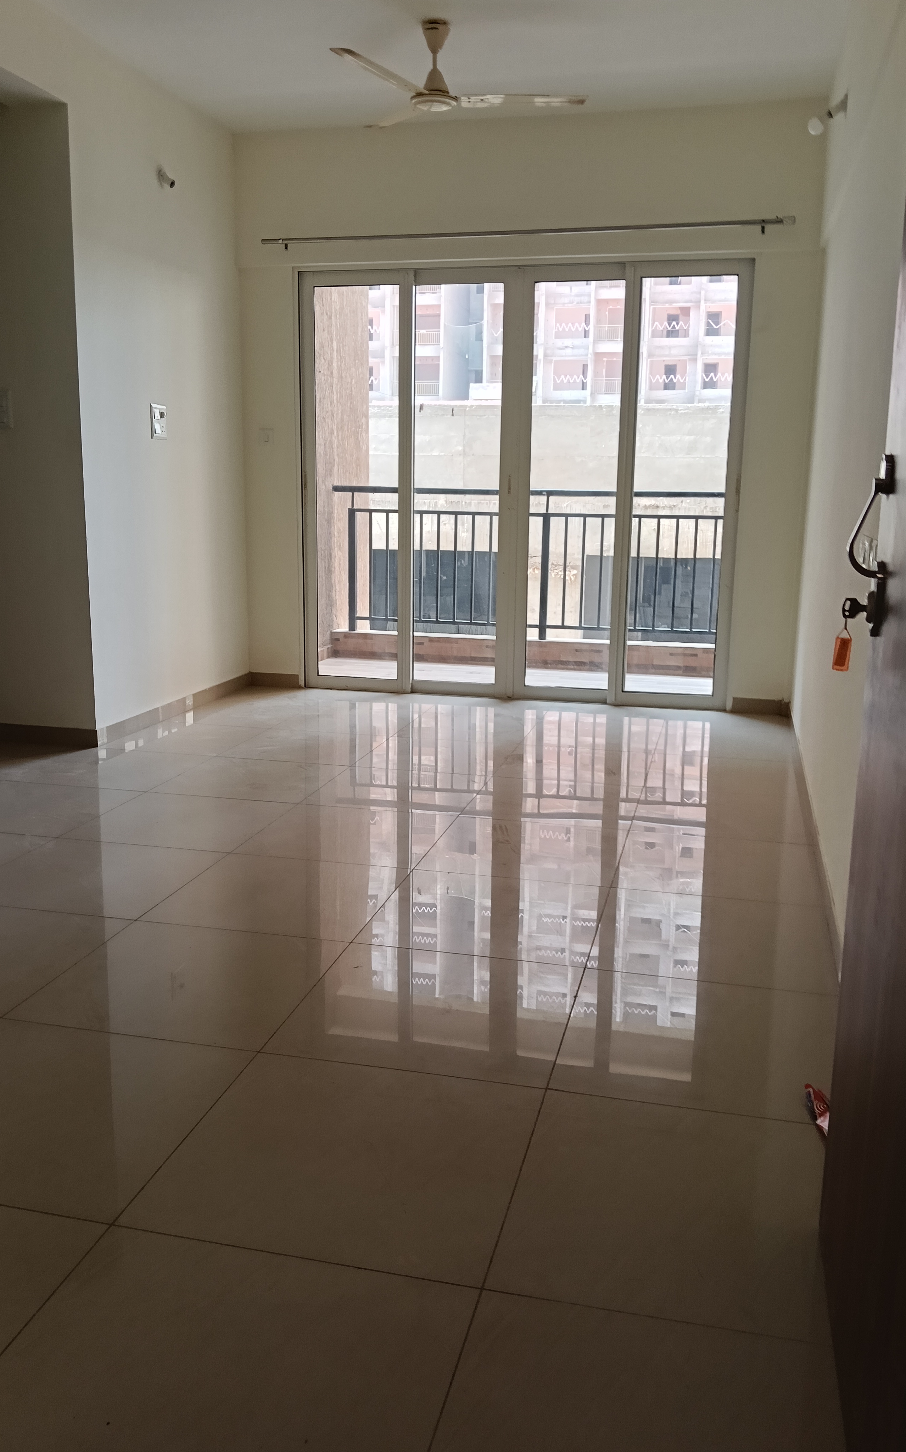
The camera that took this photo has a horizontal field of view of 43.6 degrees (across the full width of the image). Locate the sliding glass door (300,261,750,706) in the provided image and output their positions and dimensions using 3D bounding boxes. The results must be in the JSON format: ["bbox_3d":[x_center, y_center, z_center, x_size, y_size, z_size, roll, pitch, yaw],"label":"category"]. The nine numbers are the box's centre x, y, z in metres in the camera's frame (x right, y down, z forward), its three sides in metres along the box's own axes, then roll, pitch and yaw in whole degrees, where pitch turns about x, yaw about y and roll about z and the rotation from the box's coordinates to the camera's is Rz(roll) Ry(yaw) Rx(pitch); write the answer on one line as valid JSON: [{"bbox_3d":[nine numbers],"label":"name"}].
[{"bbox_3d":[0.322,-1.258,6.056,2.364,2.250,0.090,4,12,13],"label":"sliding glass door"}]

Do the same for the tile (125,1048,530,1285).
[{"bbox_3d":[-0.179,0.750,1.989,0.600,0.010,0.600,3,12,13],"label":"tile"}]

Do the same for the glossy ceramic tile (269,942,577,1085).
[{"bbox_3d":[-0.040,0.635,2.543,0.600,0.010,0.600,3,12,13],"label":"glossy ceramic tile"}]

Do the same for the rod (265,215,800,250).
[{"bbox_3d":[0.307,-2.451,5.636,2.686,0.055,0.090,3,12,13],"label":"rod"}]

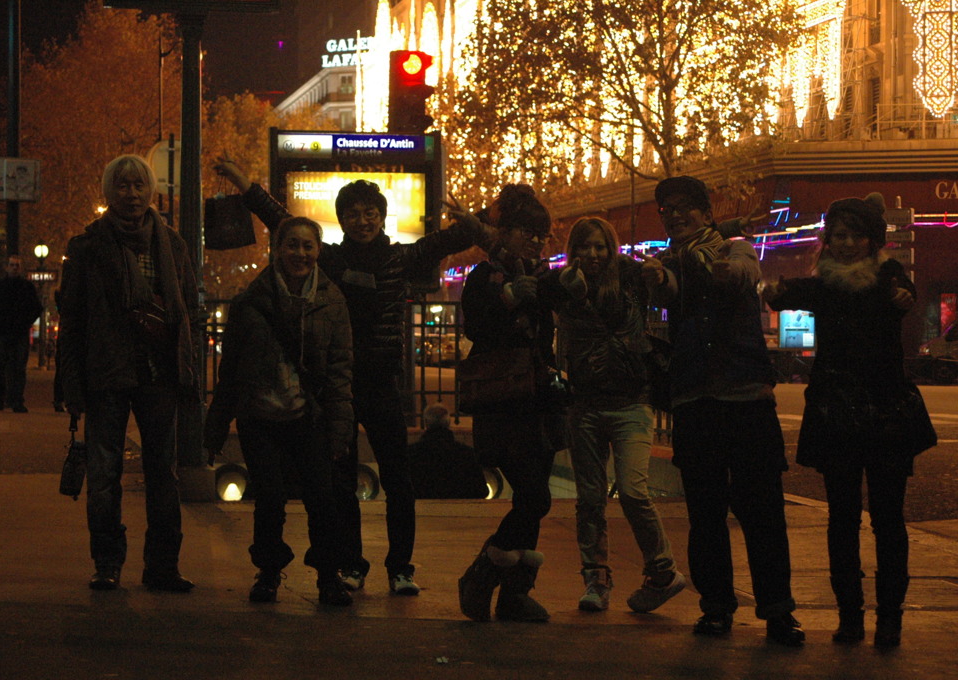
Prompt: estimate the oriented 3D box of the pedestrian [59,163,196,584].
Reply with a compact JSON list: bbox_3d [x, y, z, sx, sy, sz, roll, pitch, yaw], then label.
[{"bbox_3d":[-1.384,0.126,10.400,0.550,1.712,0.380,0,0,-6],"label":"pedestrian"}]

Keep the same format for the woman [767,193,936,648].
[{"bbox_3d":[1.318,0.275,9.370,0.600,1.606,0.550,0,0,7],"label":"woman"}]

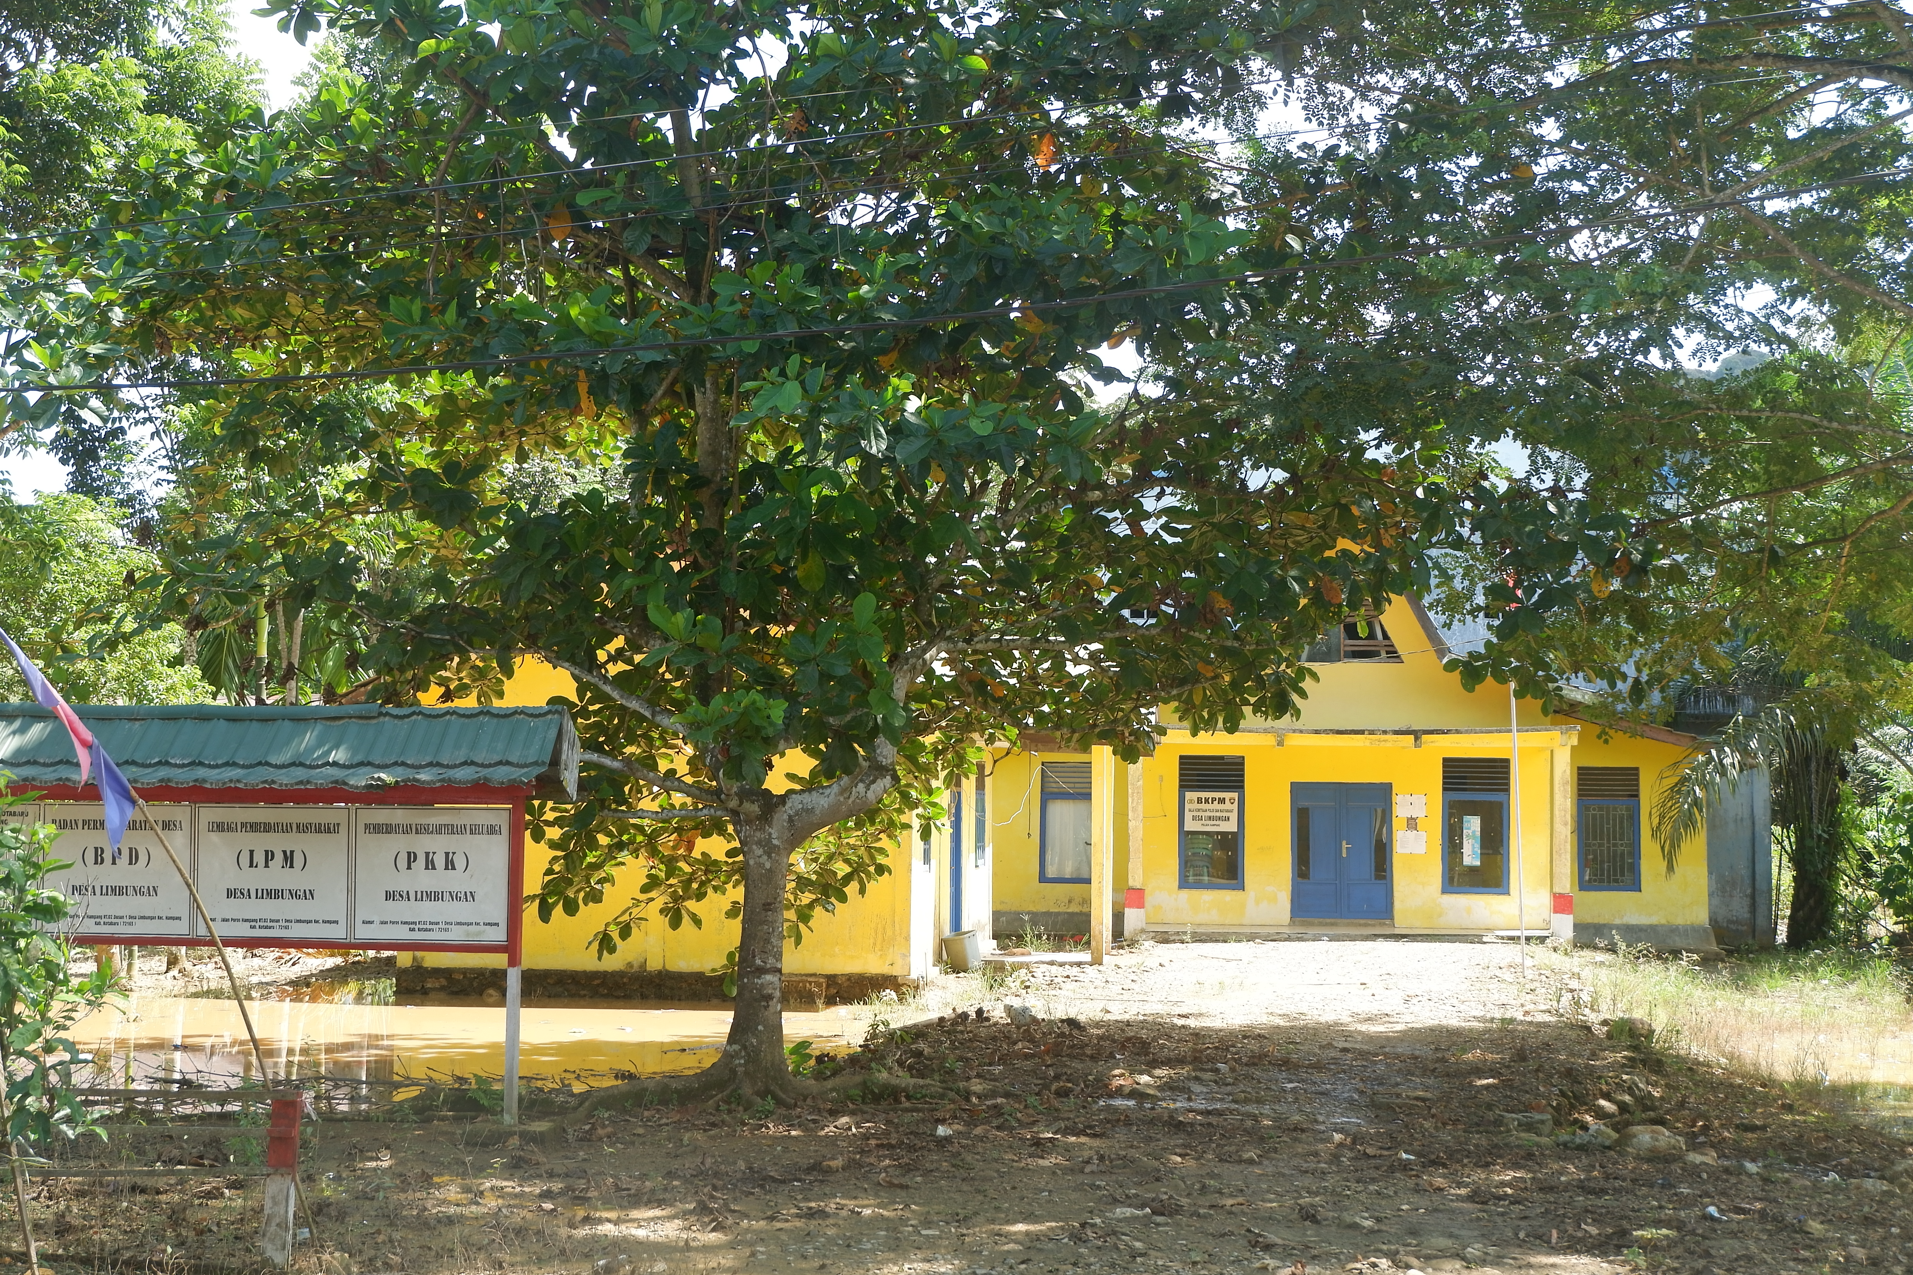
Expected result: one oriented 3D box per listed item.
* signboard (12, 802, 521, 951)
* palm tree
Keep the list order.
[{"bbox_3d":[-5.250,1.784,16.779,4.020,1.090,0.100,0,-4,8],"label":"signboard"},{"bbox_3d":[12.268,2.777,34.400,2.950,3.900,2.700,-1,-4,20],"label":"palm tree"}]

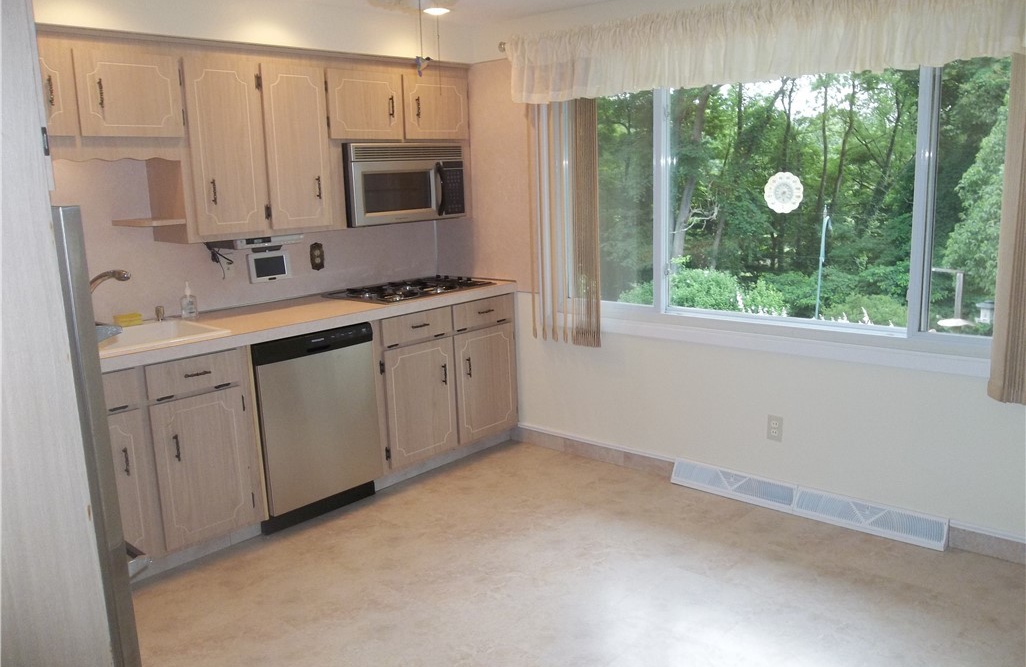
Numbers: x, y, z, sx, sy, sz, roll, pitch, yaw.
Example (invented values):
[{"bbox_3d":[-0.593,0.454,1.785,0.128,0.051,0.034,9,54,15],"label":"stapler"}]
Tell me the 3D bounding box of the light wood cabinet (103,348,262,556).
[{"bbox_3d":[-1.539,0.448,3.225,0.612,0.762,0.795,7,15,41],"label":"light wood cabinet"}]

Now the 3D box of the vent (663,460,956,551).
[{"bbox_3d":[1.232,0.725,3.489,1.210,0.102,0.066,7,15,41],"label":"vent"}]

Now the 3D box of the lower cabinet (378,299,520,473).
[{"bbox_3d":[-0.529,0.192,4.342,0.612,0.762,0.970,7,15,41],"label":"lower cabinet"}]

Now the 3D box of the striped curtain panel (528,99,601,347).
[{"bbox_3d":[0.254,-0.596,3.989,0.415,1.320,0.095,7,15,41],"label":"striped curtain panel"}]

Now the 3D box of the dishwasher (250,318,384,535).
[{"bbox_3d":[-1.049,0.382,3.735,0.605,0.860,0.610,7,15,41],"label":"dishwasher"}]

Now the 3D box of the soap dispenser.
[{"bbox_3d":[-1.459,-0.152,3.601,0.052,0.165,0.072,7,15,41],"label":"soap dispenser"}]

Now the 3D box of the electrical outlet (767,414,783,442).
[{"bbox_3d":[1.156,0.421,3.526,0.069,0.114,0.010,7,15,41],"label":"electrical outlet"}]

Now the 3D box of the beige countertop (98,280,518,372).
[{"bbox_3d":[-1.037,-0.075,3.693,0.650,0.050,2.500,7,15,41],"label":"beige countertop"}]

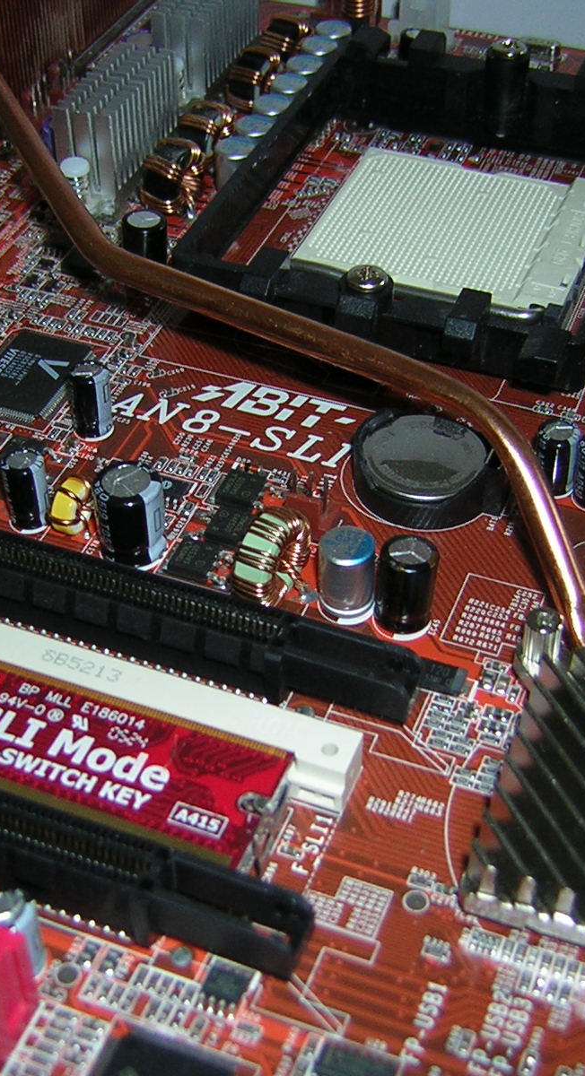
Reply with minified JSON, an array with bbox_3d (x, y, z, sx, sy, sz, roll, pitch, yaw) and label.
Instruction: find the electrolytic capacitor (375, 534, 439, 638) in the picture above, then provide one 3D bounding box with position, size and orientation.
[{"bbox_3d":[0.017,0.007,0.217,0.008,0.011,0.008,15,46,16],"label":"electrolytic capacitor"}]

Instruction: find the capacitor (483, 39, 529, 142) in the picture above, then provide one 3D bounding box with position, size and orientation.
[{"bbox_3d":[0.044,-0.093,0.310,0.009,0.020,0.009,0,44,0],"label":"capacitor"}]

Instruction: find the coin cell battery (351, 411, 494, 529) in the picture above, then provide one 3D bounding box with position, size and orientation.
[{"bbox_3d":[0.021,-0.011,0.240,0.022,0.005,0.022,16,46,15],"label":"coin cell battery"}]

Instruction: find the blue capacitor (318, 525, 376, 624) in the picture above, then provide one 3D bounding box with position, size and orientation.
[{"bbox_3d":[0.008,0.005,0.220,0.008,0.010,0.008,0,44,0],"label":"blue capacitor"}]

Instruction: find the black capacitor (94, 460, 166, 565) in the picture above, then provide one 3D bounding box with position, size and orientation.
[{"bbox_3d":[-0.024,-0.003,0.222,0.010,0.012,0.010,0,44,0],"label":"black capacitor"}]

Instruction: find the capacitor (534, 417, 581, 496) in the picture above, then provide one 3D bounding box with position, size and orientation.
[{"bbox_3d":[0.042,-0.013,0.237,0.006,0.011,0.006,15,46,16],"label":"capacitor"}]

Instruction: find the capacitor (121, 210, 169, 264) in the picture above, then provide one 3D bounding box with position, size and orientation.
[{"bbox_3d":[-0.027,-0.054,0.278,0.008,0.012,0.008,0,44,0],"label":"capacitor"}]

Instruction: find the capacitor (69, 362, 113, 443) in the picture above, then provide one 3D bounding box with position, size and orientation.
[{"bbox_3d":[-0.032,-0.022,0.241,0.006,0.012,0.006,0,44,0],"label":"capacitor"}]

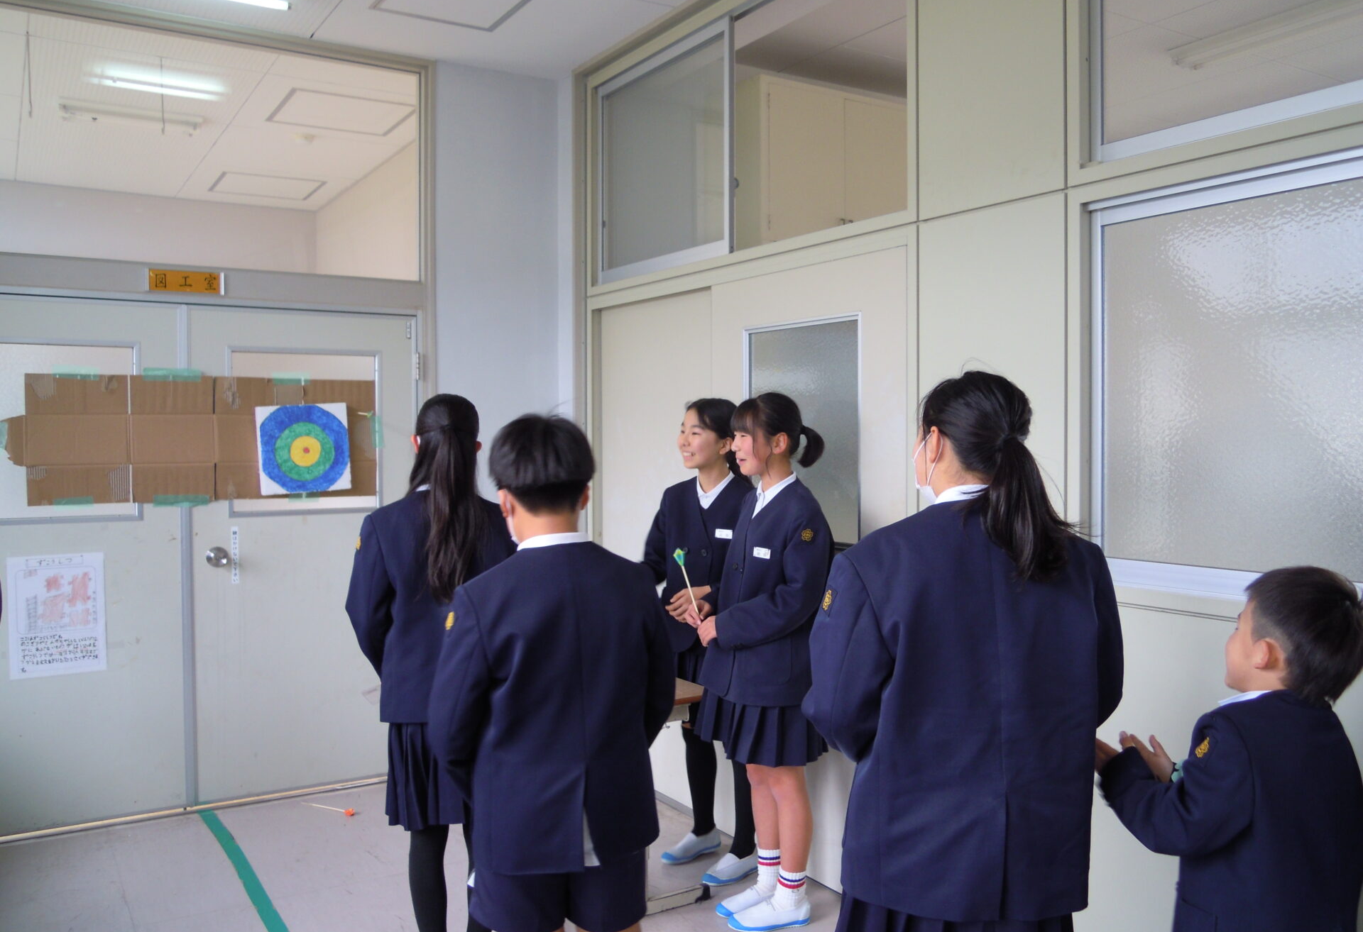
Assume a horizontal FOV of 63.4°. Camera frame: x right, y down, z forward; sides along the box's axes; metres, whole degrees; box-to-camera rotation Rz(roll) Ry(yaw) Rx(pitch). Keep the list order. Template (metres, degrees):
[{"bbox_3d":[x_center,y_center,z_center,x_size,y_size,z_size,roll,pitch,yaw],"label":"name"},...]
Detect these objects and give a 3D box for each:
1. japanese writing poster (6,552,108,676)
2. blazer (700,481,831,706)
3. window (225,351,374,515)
[{"bbox_3d":[-2.198,0.528,3.888,0.297,0.420,0.010,-2,2,-33],"label":"japanese writing poster"},{"bbox_3d":[0.247,0.343,3.193,0.300,0.630,0.420,-1,2,-25],"label":"blazer"},{"bbox_3d":[-1.477,-0.131,4.357,0.590,0.640,0.040,-2,2,-33],"label":"window"}]

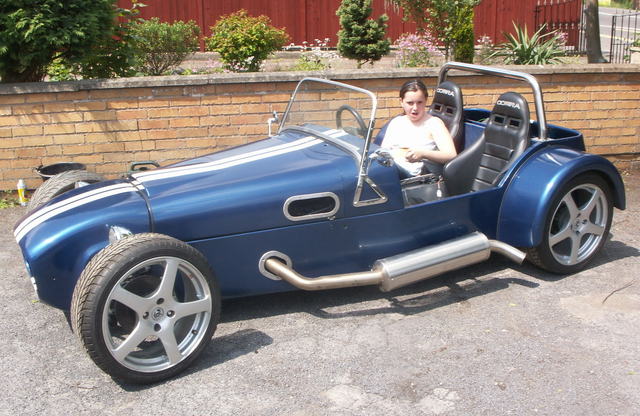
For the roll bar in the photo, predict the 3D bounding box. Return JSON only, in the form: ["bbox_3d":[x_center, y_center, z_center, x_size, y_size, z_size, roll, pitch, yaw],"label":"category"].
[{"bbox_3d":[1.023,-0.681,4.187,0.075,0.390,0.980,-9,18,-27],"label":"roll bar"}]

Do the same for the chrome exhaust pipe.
[{"bbox_3d":[0.414,0.259,3.394,1.450,0.250,0.220,-9,18,-27],"label":"chrome exhaust pipe"}]

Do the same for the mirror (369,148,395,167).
[{"bbox_3d":[0.298,-0.244,3.310,0.090,0.085,0.110,-15,21,-41],"label":"mirror"}]

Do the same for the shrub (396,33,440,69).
[{"bbox_3d":[0.941,-1.510,6.600,0.430,0.370,0.420,-4,16,-9],"label":"shrub"}]

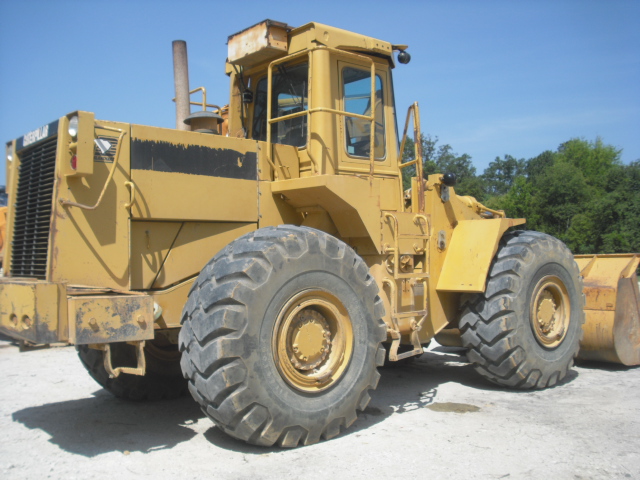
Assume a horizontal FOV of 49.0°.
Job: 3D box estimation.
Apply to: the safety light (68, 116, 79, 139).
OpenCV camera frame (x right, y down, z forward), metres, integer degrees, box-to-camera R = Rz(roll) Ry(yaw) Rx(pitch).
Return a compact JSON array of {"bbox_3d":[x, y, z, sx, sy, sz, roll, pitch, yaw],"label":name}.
[{"bbox_3d":[-1.691,-0.776,4.922,0.110,0.160,0.155,0,-2,-40],"label":"safety light"}]

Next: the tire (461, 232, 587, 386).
[{"bbox_3d":[2.315,0.791,7.914,1.740,1.740,0.680,0,-2,-41],"label":"tire"}]

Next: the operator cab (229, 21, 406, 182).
[{"bbox_3d":[-0.112,-1.268,7.213,1.270,1.380,1.480,0,-2,-40],"label":"operator cab"}]

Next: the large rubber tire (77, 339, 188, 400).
[{"bbox_3d":[-1.642,0.835,7.286,1.740,1.740,0.680,0,-2,-40],"label":"large rubber tire"}]

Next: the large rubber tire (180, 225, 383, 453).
[{"bbox_3d":[-0.243,0.768,5.599,1.740,1.740,0.680,0,-2,-40],"label":"large rubber tire"}]

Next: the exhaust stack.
[{"bbox_3d":[-1.258,-1.338,6.304,0.135,0.900,0.135,-2,-1,-40],"label":"exhaust stack"}]

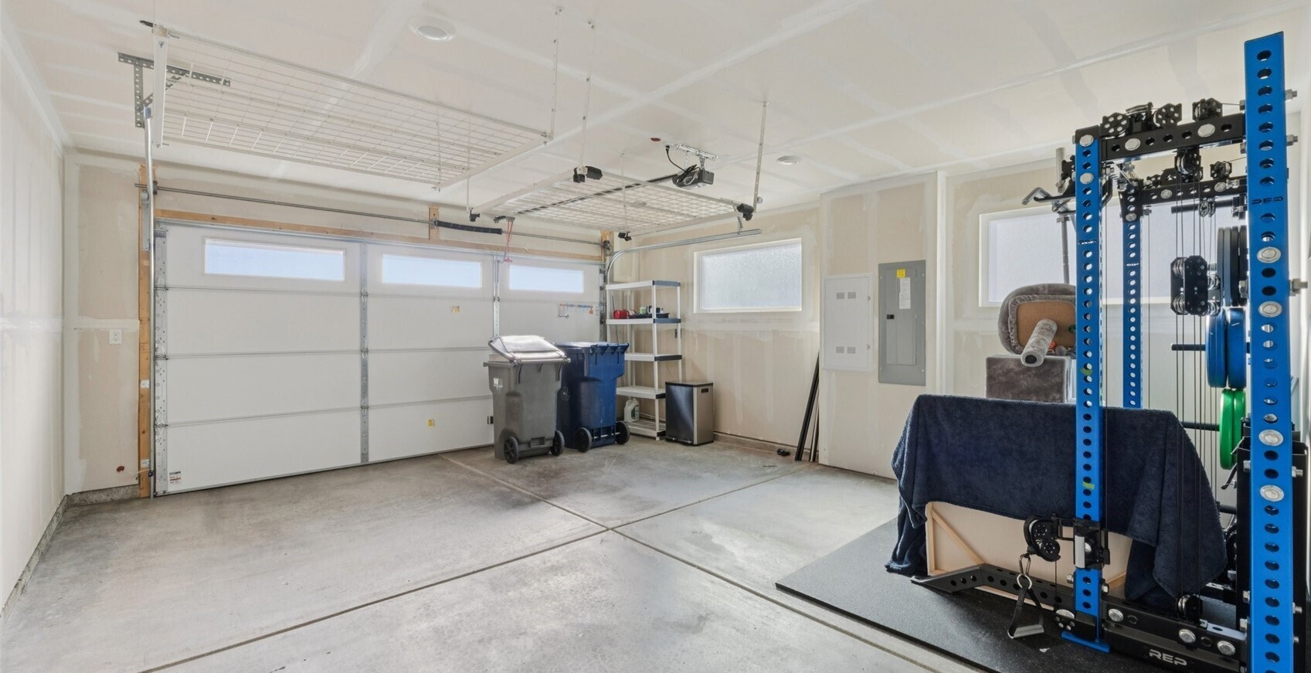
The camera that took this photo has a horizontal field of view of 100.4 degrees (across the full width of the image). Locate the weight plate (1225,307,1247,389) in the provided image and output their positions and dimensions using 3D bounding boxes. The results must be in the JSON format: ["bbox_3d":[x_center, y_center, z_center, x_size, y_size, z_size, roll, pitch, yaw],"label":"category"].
[{"bbox_3d":[3.232,0.067,3.037,0.450,0.450,0.058,-1,0,-41],"label":"weight plate"}]

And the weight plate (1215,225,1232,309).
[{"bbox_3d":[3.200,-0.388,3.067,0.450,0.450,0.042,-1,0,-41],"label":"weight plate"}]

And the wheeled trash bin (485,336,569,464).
[{"bbox_3d":[-1.334,0.632,5.657,0.600,1.200,0.710,-1,0,-41],"label":"wheeled trash bin"}]

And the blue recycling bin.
[{"bbox_3d":[-0.733,0.654,6.148,0.700,1.140,0.630,0,0,42],"label":"blue recycling bin"}]

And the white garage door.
[{"bbox_3d":[-2.357,0.158,5.703,4.250,2.160,0.080,-1,0,-41],"label":"white garage door"}]

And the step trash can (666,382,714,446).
[{"bbox_3d":[0.397,0.879,6.341,0.340,0.670,0.440,-1,0,-41],"label":"step trash can"}]

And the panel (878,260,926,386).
[{"bbox_3d":[2.040,-0.106,4.556,0.050,1.010,0.390,-1,0,-41],"label":"panel"}]

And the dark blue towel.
[{"bbox_3d":[1.736,0.743,2.501,0.400,0.870,1.190,-1,0,-41],"label":"dark blue towel"}]

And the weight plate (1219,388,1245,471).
[{"bbox_3d":[3.227,0.518,3.050,0.450,0.450,0.070,-1,0,-41],"label":"weight plate"}]

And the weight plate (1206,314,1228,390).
[{"bbox_3d":[3.182,0.073,3.095,0.450,0.450,0.058,-1,0,-41],"label":"weight plate"}]

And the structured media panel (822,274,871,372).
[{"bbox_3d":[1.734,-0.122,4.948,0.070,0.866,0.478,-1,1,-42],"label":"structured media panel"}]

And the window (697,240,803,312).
[{"bbox_3d":[0.988,-0.620,5.969,0.100,0.720,1.470,-1,0,-41],"label":"window"}]

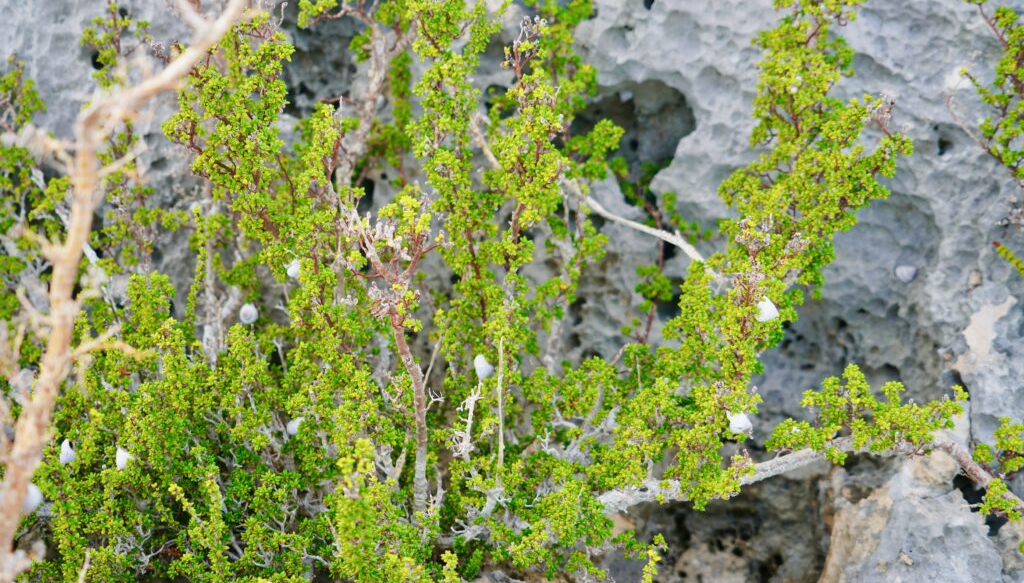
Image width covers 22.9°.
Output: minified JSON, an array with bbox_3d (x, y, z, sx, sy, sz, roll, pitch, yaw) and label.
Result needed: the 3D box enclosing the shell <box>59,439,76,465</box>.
[{"bbox_3d":[-0.344,0.125,1.960,0.015,0.021,0.015,0,14,0],"label":"shell"}]

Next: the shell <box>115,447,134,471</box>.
[{"bbox_3d":[-0.300,0.129,1.960,0.016,0.019,0.016,0,14,0],"label":"shell"}]

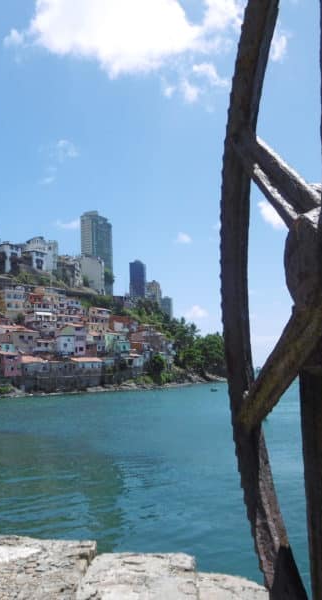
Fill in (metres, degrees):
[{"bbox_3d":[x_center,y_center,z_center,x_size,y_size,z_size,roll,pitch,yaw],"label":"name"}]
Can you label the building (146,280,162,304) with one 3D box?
[{"bbox_3d":[-9.330,-3.730,690.000,14.000,39.820,15.500,-7,-9,32],"label":"building"}]

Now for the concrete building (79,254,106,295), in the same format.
[{"bbox_3d":[-26.170,-8.670,218.020,7.300,14.000,9.000,-4,-8,12],"label":"concrete building"}]

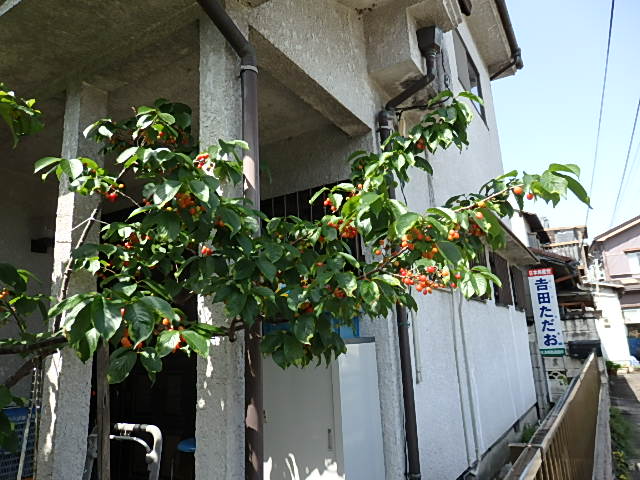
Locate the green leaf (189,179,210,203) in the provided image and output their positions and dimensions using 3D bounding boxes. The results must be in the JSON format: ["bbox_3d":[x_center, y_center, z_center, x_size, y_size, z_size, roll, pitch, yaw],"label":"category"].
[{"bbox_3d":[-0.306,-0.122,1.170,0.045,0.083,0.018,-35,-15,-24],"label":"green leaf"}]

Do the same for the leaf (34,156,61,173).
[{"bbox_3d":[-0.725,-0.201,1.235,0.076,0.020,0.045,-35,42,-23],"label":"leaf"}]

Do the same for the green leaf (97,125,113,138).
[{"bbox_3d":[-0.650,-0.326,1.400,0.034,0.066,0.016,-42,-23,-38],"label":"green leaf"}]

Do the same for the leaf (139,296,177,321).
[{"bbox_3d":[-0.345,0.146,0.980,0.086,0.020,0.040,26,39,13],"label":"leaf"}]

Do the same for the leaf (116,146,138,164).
[{"bbox_3d":[-0.591,-0.260,1.420,0.066,0.054,0.050,3,-13,-23],"label":"leaf"}]

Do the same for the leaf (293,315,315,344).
[{"bbox_3d":[-0.049,0.263,1.360,0.063,0.086,0.040,-2,-12,-2],"label":"leaf"}]

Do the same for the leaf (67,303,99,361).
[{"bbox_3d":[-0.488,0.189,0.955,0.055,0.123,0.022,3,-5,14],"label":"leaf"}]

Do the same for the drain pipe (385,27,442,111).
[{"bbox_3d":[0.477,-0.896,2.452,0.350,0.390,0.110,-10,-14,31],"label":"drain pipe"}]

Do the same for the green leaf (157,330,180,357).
[{"bbox_3d":[-0.433,0.296,1.320,0.067,0.072,0.045,1,-13,-18],"label":"green leaf"}]

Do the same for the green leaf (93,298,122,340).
[{"bbox_3d":[-0.598,0.224,1.300,0.082,0.115,0.050,3,-13,-24],"label":"green leaf"}]

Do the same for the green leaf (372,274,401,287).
[{"bbox_3d":[0.204,0.124,1.420,0.083,0.036,0.050,-4,-12,8],"label":"green leaf"}]

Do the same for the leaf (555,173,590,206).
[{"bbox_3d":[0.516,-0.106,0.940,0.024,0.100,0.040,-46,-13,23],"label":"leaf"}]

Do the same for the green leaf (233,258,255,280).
[{"bbox_3d":[-0.228,0.088,1.380,0.064,0.064,0.040,0,-12,-9],"label":"green leaf"}]

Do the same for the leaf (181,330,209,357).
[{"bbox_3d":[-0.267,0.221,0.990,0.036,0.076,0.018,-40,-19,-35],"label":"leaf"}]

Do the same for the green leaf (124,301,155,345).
[{"bbox_3d":[-0.508,0.232,1.300,0.082,0.120,0.045,2,-13,-21],"label":"green leaf"}]

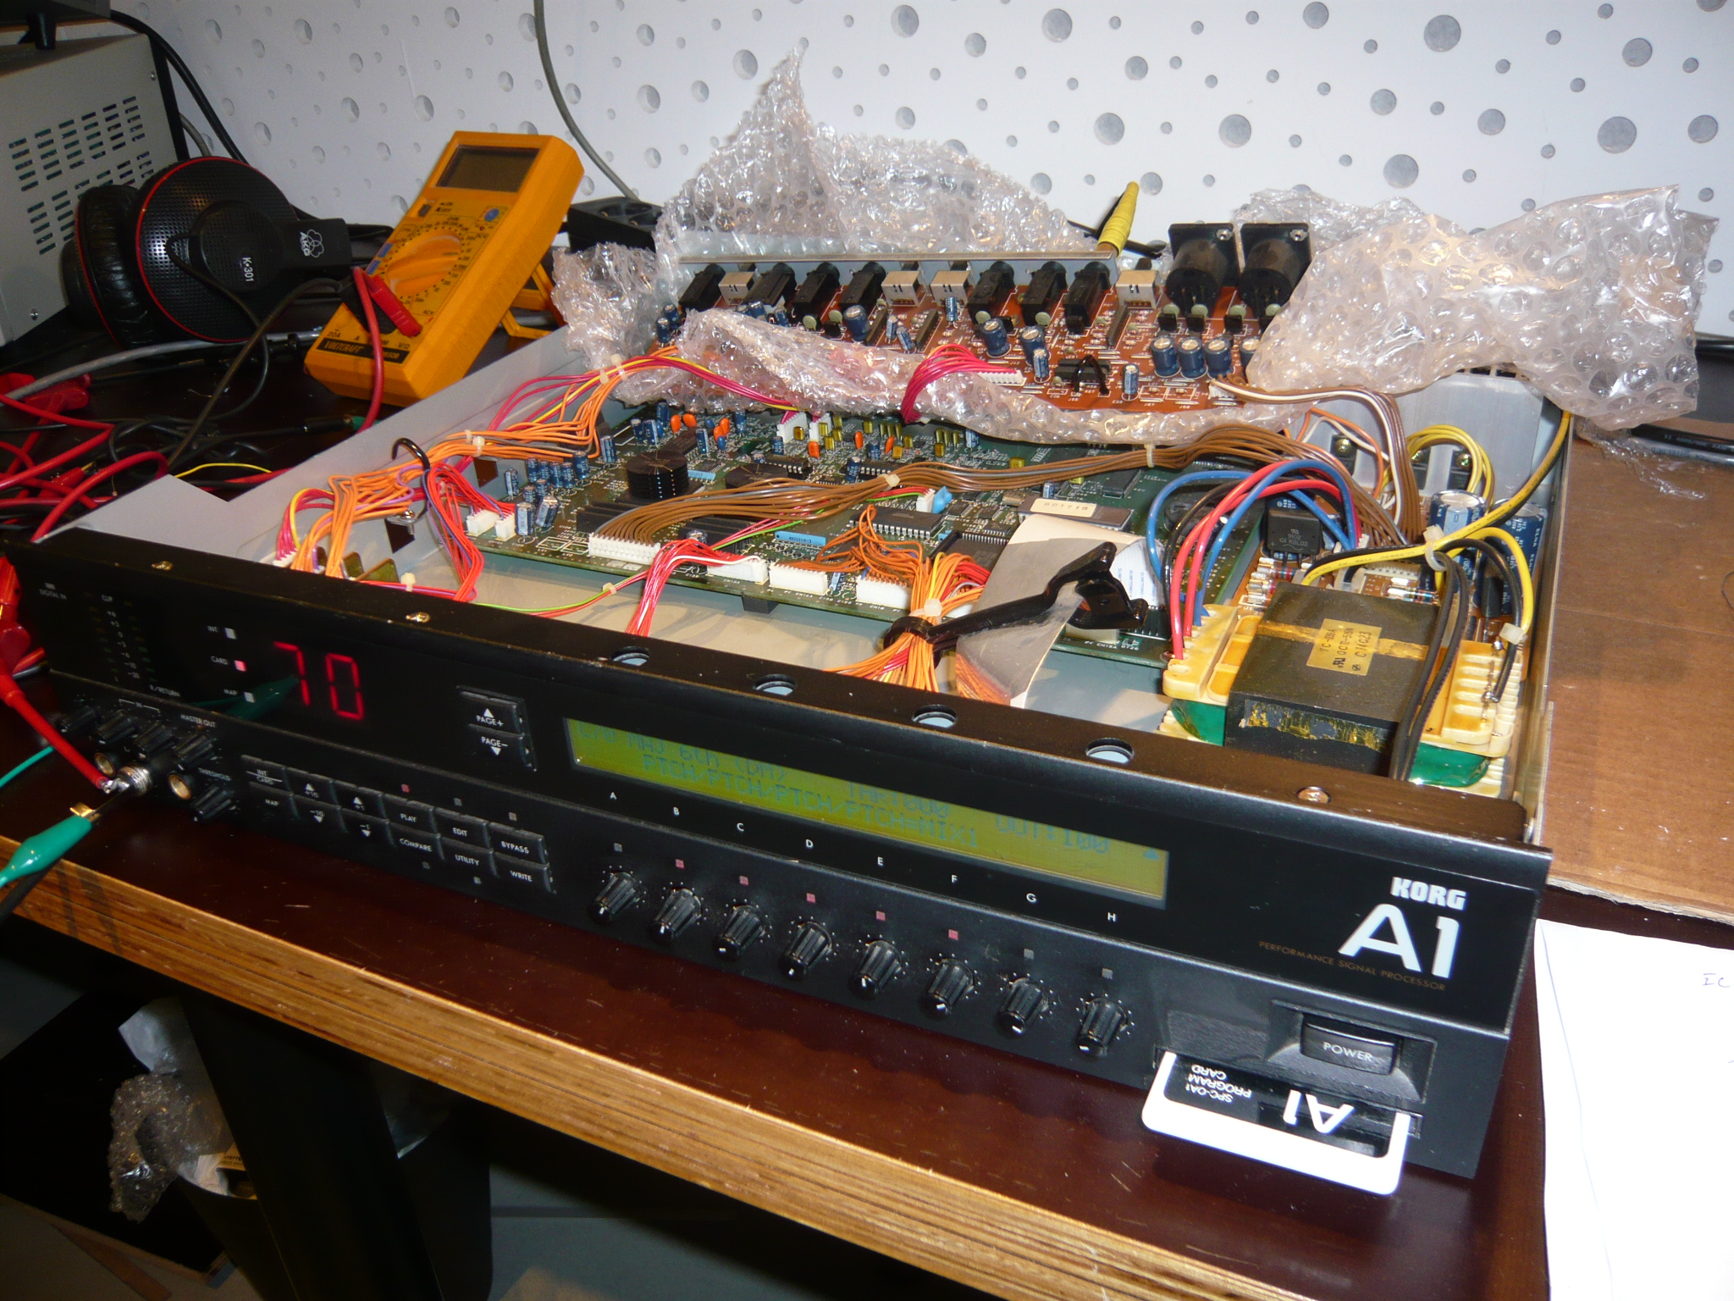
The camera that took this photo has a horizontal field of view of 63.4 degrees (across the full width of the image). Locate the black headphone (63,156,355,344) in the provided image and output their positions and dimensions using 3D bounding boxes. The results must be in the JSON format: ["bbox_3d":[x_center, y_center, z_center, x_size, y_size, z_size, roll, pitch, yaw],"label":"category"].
[{"bbox_3d":[-0.385,-0.244,0.862,0.170,0.105,0.200,6,21,37],"label":"black headphone"}]

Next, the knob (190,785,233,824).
[{"bbox_3d":[-0.201,0.047,0.430,0.010,0.010,0.011,10,33,23],"label":"knob"}]

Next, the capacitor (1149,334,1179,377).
[{"bbox_3d":[0.108,-0.107,0.508,0.008,0.012,0.008,8,54,28],"label":"capacitor"}]

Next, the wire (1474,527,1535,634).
[{"bbox_3d":[0.180,-0.022,0.398,0.021,0.029,0.040,10,33,23],"label":"wire"}]

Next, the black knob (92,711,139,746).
[{"bbox_3d":[-0.232,0.024,0.433,0.010,0.010,0.011,10,33,23],"label":"black knob"}]

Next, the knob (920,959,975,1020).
[{"bbox_3d":[0.019,0.081,0.333,0.010,0.010,0.011,10,33,23],"label":"knob"}]

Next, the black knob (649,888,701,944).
[{"bbox_3d":[-0.049,0.069,0.362,0.010,0.010,0.011,10,33,23],"label":"black knob"}]

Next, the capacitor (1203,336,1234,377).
[{"bbox_3d":[0.125,-0.104,0.499,0.008,0.012,0.008,8,54,28],"label":"capacitor"}]

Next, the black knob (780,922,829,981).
[{"bbox_3d":[-0.016,0.077,0.355,0.010,0.010,0.013,10,33,23],"label":"black knob"}]

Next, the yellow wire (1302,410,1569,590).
[{"bbox_3d":[0.184,-0.040,0.438,0.090,0.048,0.032,-8,31,-8],"label":"yellow wire"}]

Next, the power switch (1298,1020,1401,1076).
[{"bbox_3d":[0.106,0.085,0.308,0.019,0.010,0.007,10,33,23],"label":"power switch"}]

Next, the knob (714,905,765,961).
[{"bbox_3d":[-0.034,0.073,0.362,0.010,0.010,0.013,10,33,23],"label":"knob"}]

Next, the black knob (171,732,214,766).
[{"bbox_3d":[-0.202,0.030,0.420,0.010,0.010,0.011,10,33,23],"label":"black knob"}]

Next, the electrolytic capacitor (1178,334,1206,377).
[{"bbox_3d":[0.132,-0.119,0.570,0.010,0.013,0.010,4,47,26],"label":"electrolytic capacitor"}]

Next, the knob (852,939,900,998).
[{"bbox_3d":[0.001,0.080,0.347,0.010,0.010,0.013,10,33,23],"label":"knob"}]

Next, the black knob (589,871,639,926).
[{"bbox_3d":[-0.068,0.067,0.377,0.010,0.010,0.013,10,33,23],"label":"black knob"}]

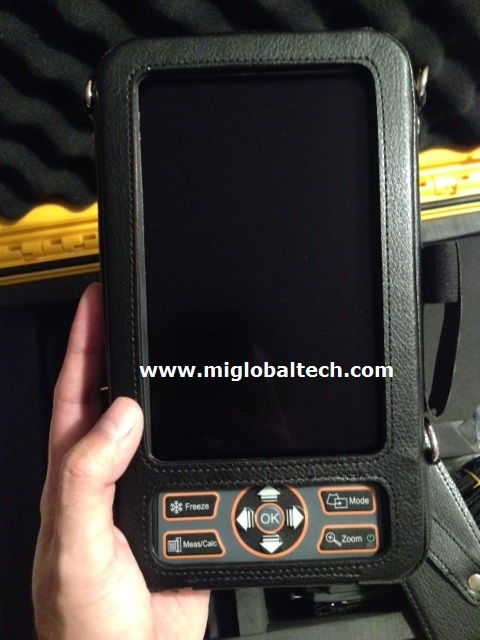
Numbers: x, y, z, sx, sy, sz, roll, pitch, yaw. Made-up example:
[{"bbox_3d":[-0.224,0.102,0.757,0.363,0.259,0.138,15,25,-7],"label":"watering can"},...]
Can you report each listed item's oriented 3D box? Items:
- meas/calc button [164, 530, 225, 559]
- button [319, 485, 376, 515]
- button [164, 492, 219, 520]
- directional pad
[{"bbox_3d":[-0.019,0.093,0.252,0.025,0.004,0.011,-2,90,0],"label":"meas/calc button"},{"bbox_3d":[0.044,0.075,0.252,0.024,0.004,0.012,-2,90,0],"label":"button"},{"bbox_3d":[-0.020,0.077,0.252,0.023,0.004,0.011,-2,90,0],"label":"button"},{"bbox_3d":[0.012,0.083,0.252,0.032,0.004,0.032,-2,90,0],"label":"directional pad"}]

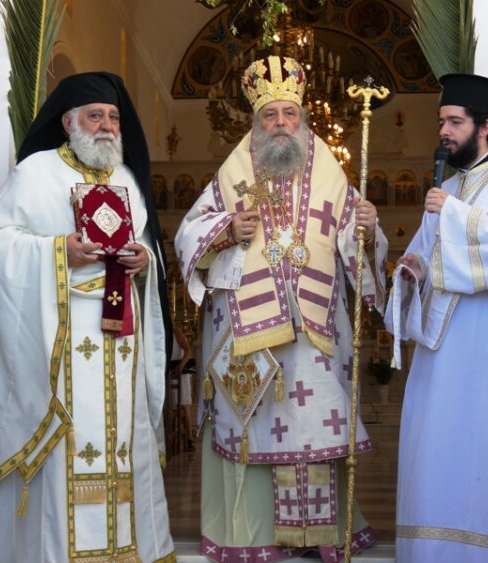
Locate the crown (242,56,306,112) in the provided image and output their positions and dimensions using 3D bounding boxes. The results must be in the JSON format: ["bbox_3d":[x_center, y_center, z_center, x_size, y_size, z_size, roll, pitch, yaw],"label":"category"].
[{"bbox_3d":[0.108,-0.692,4.220,0.230,0.195,0.230,-4,-11,-4],"label":"crown"}]

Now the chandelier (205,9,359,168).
[{"bbox_3d":[0.360,-1.781,11.000,1.420,1.480,1.420,0,-5,0],"label":"chandelier"}]

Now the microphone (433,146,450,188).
[{"bbox_3d":[0.646,-0.348,3.950,0.050,0.200,0.050,12,-7,-31],"label":"microphone"}]

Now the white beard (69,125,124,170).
[{"bbox_3d":[-0.485,-0.441,3.920,0.170,0.160,0.140,2,-5,-21],"label":"white beard"}]

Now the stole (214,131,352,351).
[{"bbox_3d":[0.131,-0.143,4.170,0.490,0.800,0.340,0,-5,0],"label":"stole"}]

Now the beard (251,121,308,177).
[{"bbox_3d":[0.123,-0.458,4.120,0.190,0.195,0.140,0,-5,-1],"label":"beard"}]

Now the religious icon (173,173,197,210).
[{"bbox_3d":[-0.834,-1.276,17.000,0.310,0.520,0.040,0,-5,5],"label":"religious icon"}]

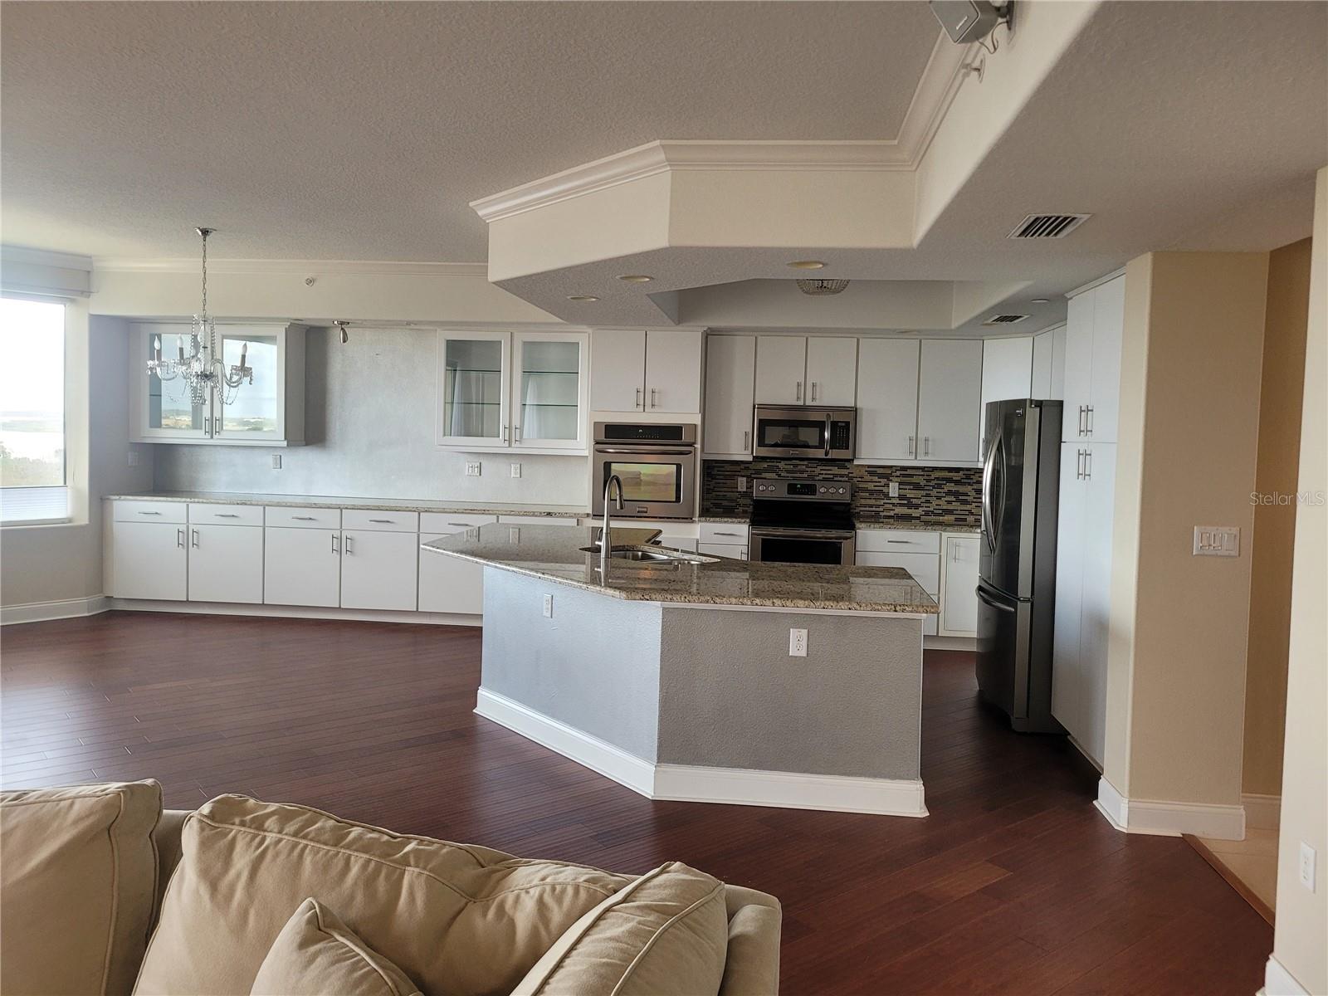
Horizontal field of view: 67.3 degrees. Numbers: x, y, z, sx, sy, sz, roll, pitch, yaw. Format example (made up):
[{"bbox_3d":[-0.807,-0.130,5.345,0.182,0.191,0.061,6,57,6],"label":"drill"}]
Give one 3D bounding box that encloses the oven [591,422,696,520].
[{"bbox_3d":[-0.117,-0.216,7.621,0.770,0.708,0.590,2,4,6],"label":"oven"}]

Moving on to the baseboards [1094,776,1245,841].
[{"bbox_3d":[2.060,1.253,4.085,0.477,0.142,0.360,2,3,6],"label":"baseboards"}]

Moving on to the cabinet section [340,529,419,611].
[{"bbox_3d":[-2.164,0.545,8.015,0.622,0.624,0.600,2,2,7],"label":"cabinet section"}]

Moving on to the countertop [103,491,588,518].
[{"bbox_3d":[-2.415,0.041,7.931,3.770,0.035,0.640,2,4,6],"label":"countertop"}]

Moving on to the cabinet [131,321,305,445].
[{"bbox_3d":[-3.618,-0.937,8.144,1.300,0.967,0.330,2,4,6],"label":"cabinet"}]

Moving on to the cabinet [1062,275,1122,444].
[{"bbox_3d":[2.406,-0.633,4.880,0.600,0.740,0.890,2,4,6],"label":"cabinet"}]

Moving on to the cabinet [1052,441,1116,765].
[{"bbox_3d":[2.293,0.461,4.725,0.600,1.434,0.860,2,3,6],"label":"cabinet"}]

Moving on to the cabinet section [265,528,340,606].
[{"bbox_3d":[-2.789,0.526,8.087,0.626,0.622,0.600,2,2,7],"label":"cabinet section"}]

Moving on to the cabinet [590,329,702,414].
[{"bbox_3d":[-0.105,-0.956,7.715,0.825,0.620,0.620,2,3,6],"label":"cabinet"}]

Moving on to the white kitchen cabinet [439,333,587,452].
[{"bbox_3d":[-1.157,-0.831,7.894,1.185,0.936,0.330,2,4,6],"label":"white kitchen cabinet"}]

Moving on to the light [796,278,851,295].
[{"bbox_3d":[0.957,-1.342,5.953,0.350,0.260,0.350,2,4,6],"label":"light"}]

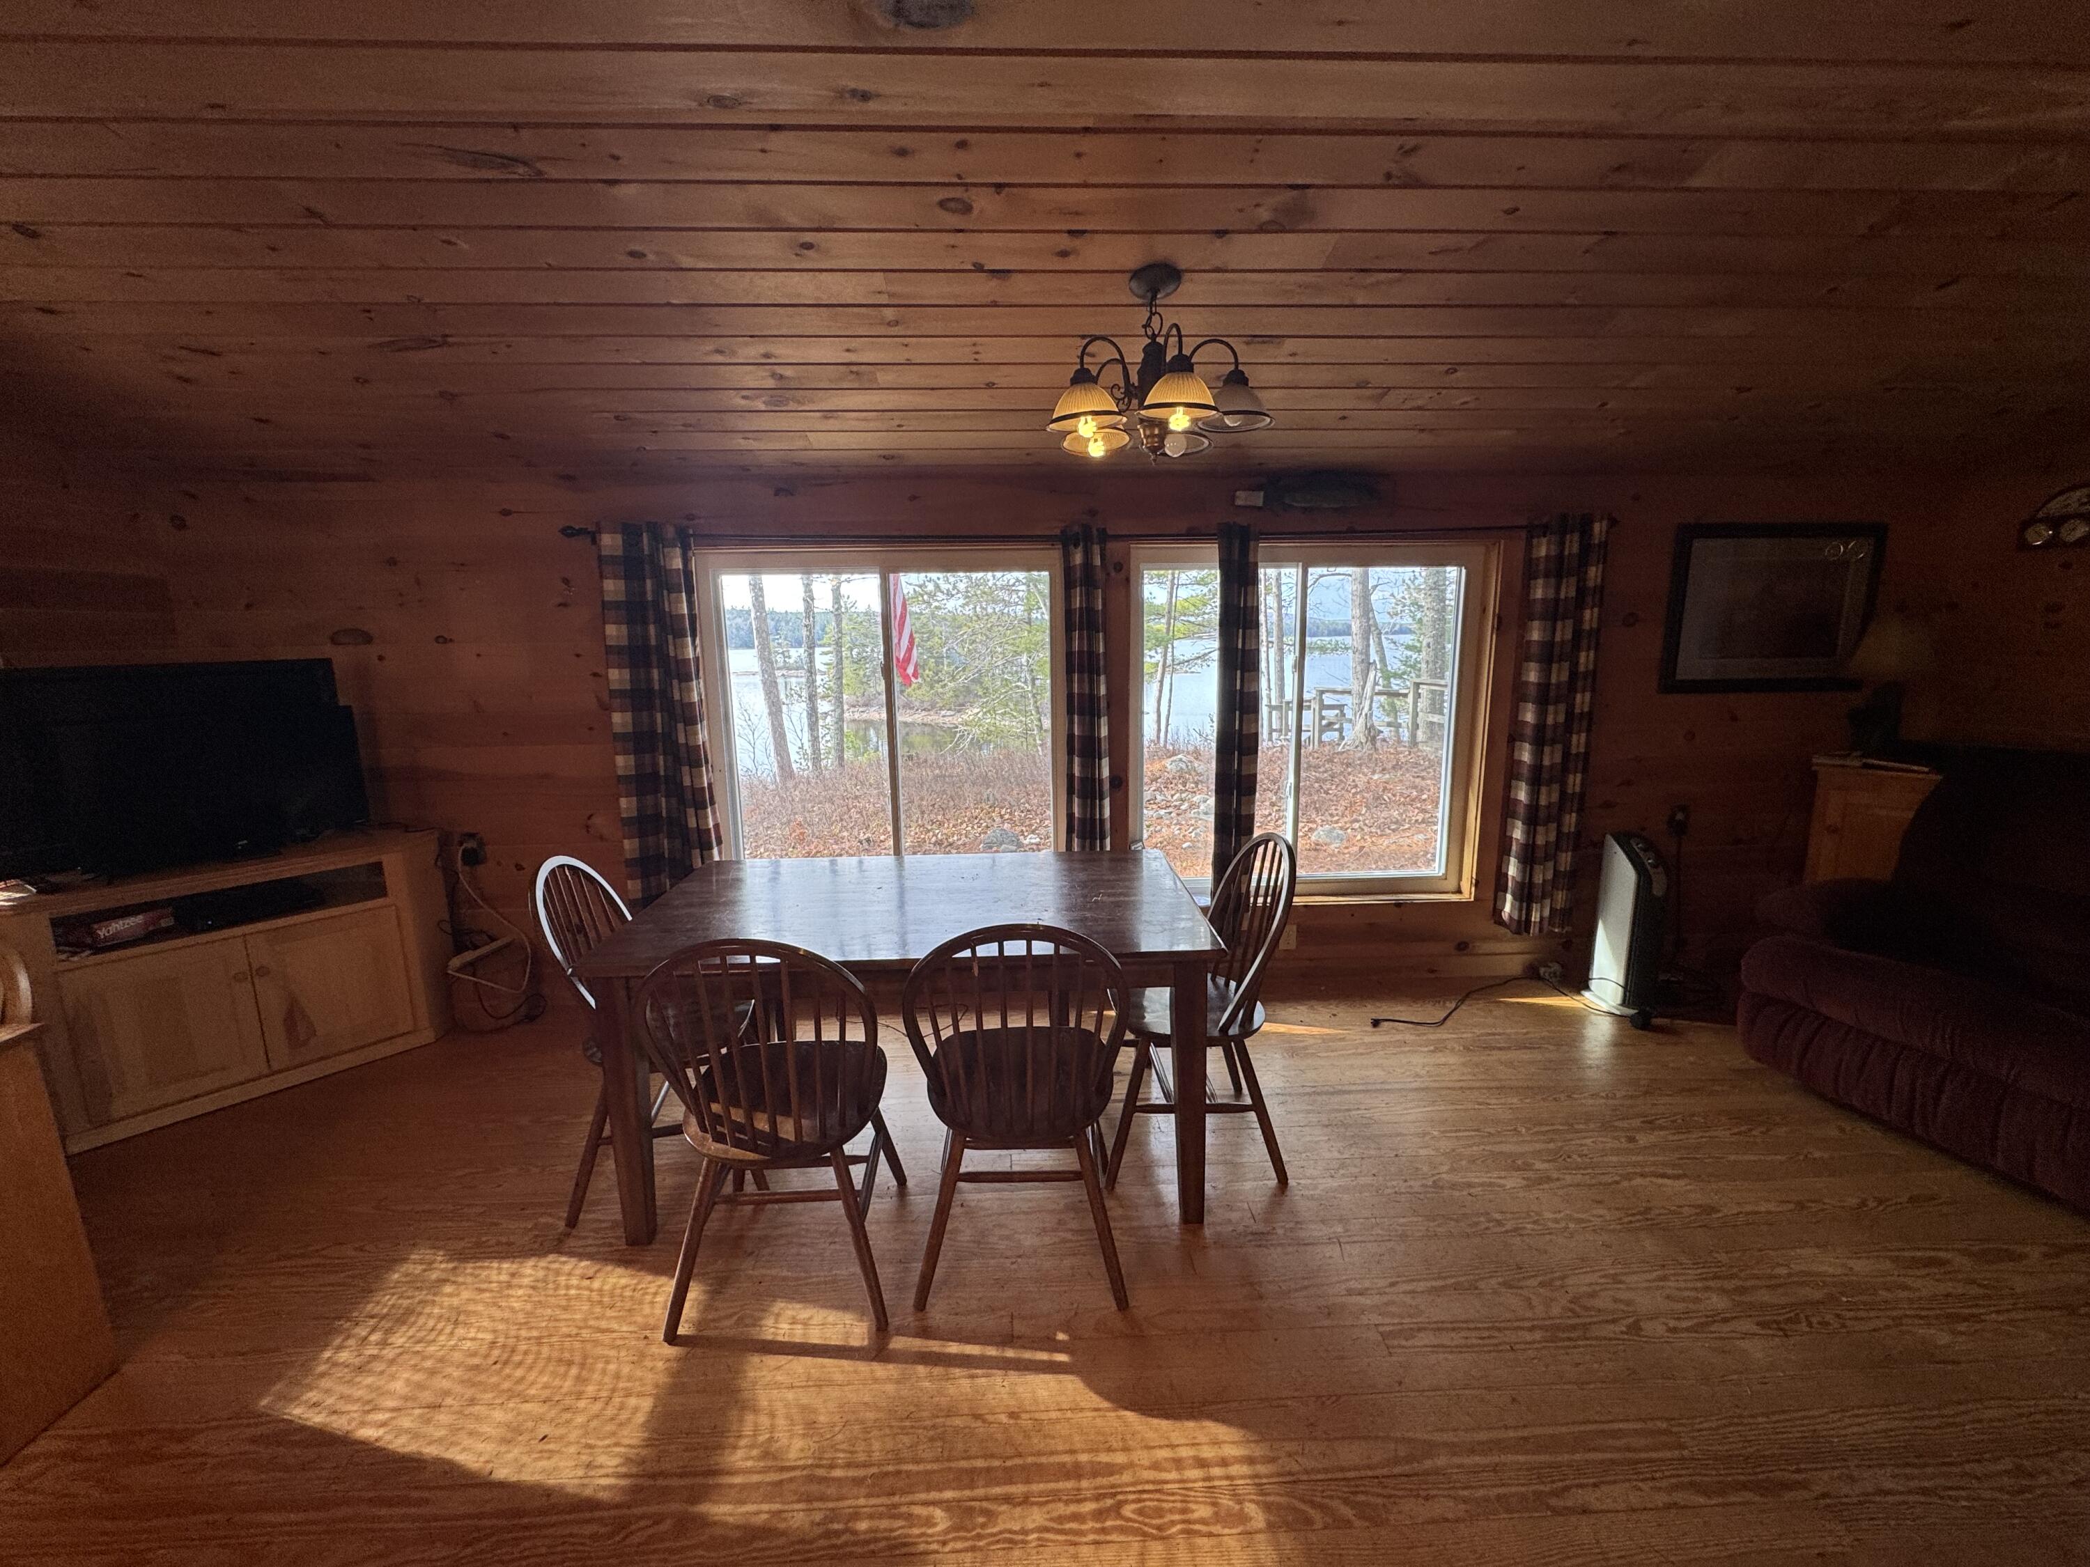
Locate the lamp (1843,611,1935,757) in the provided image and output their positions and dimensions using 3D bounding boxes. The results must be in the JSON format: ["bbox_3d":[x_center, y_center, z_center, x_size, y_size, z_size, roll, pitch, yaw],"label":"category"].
[{"bbox_3d":[3.314,-0.385,3.312,0.251,0.556,0.251,-1,10,-2],"label":"lamp"}]

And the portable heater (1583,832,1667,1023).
[{"bbox_3d":[2.263,0.560,3.281,0.141,0.699,0.286,-1,10,-2],"label":"portable heater"}]

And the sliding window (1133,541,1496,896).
[{"bbox_3d":[1.041,-0.213,3.381,1.410,1.430,0.100,-1,10,-1],"label":"sliding window"}]

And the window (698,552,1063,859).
[{"bbox_3d":[-0.613,-0.186,3.465,1.483,1.495,0.111,-1,10,-2],"label":"window"}]

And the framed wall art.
[{"bbox_3d":[2.950,-0.708,3.443,0.872,0.666,0.032,-1,10,-2],"label":"framed wall art"}]

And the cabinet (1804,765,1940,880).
[{"bbox_3d":[3.206,0.438,3.261,0.500,0.980,0.360,7,13,38],"label":"cabinet"}]

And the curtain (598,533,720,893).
[{"bbox_3d":[-1.501,-0.136,3.338,0.392,1.719,0.106,-1,10,-2],"label":"curtain"}]

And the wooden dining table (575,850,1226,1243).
[{"bbox_3d":[-0.348,0.705,2.548,1.548,0.746,0.979,-1,10,-2],"label":"wooden dining table"}]

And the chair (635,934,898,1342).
[{"bbox_3d":[-0.619,0.724,2.041,0.490,0.950,0.550,-2,10,-4],"label":"chair"}]

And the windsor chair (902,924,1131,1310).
[{"bbox_3d":[-0.057,0.705,2.104,0.490,0.950,0.550,-1,10,1],"label":"windsor chair"}]

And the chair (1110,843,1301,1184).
[{"bbox_3d":[0.416,0.623,2.526,0.540,0.950,0.490,-1,10,-2],"label":"chair"}]

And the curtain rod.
[{"bbox_3d":[0.154,-0.922,3.102,3.820,0.050,0.080,-1,10,-1],"label":"curtain rod"}]

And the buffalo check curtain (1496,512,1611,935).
[{"bbox_3d":[1.954,-0.193,3.274,0.310,1.620,0.110,-1,10,-1],"label":"buffalo check curtain"}]

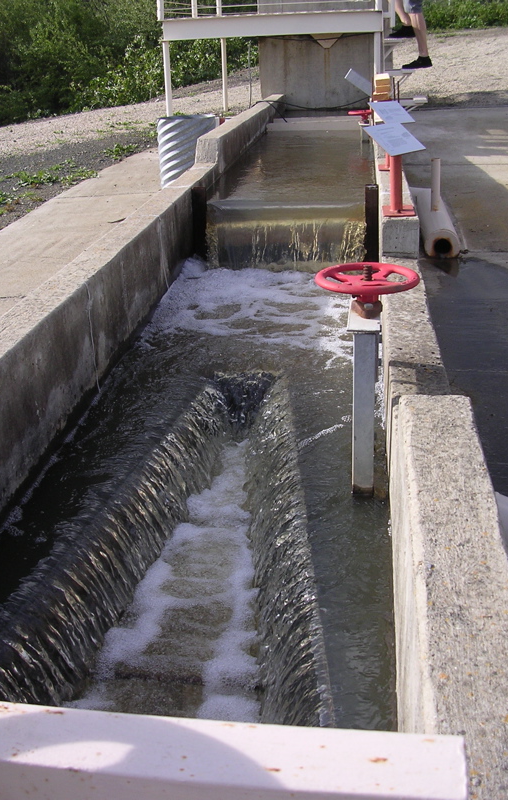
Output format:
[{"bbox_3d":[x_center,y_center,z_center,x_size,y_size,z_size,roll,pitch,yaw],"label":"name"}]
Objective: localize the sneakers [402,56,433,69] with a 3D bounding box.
[{"bbox_3d":[1.566,-3.229,8.400,0.290,0.115,0.105,0,23,7],"label":"sneakers"}]

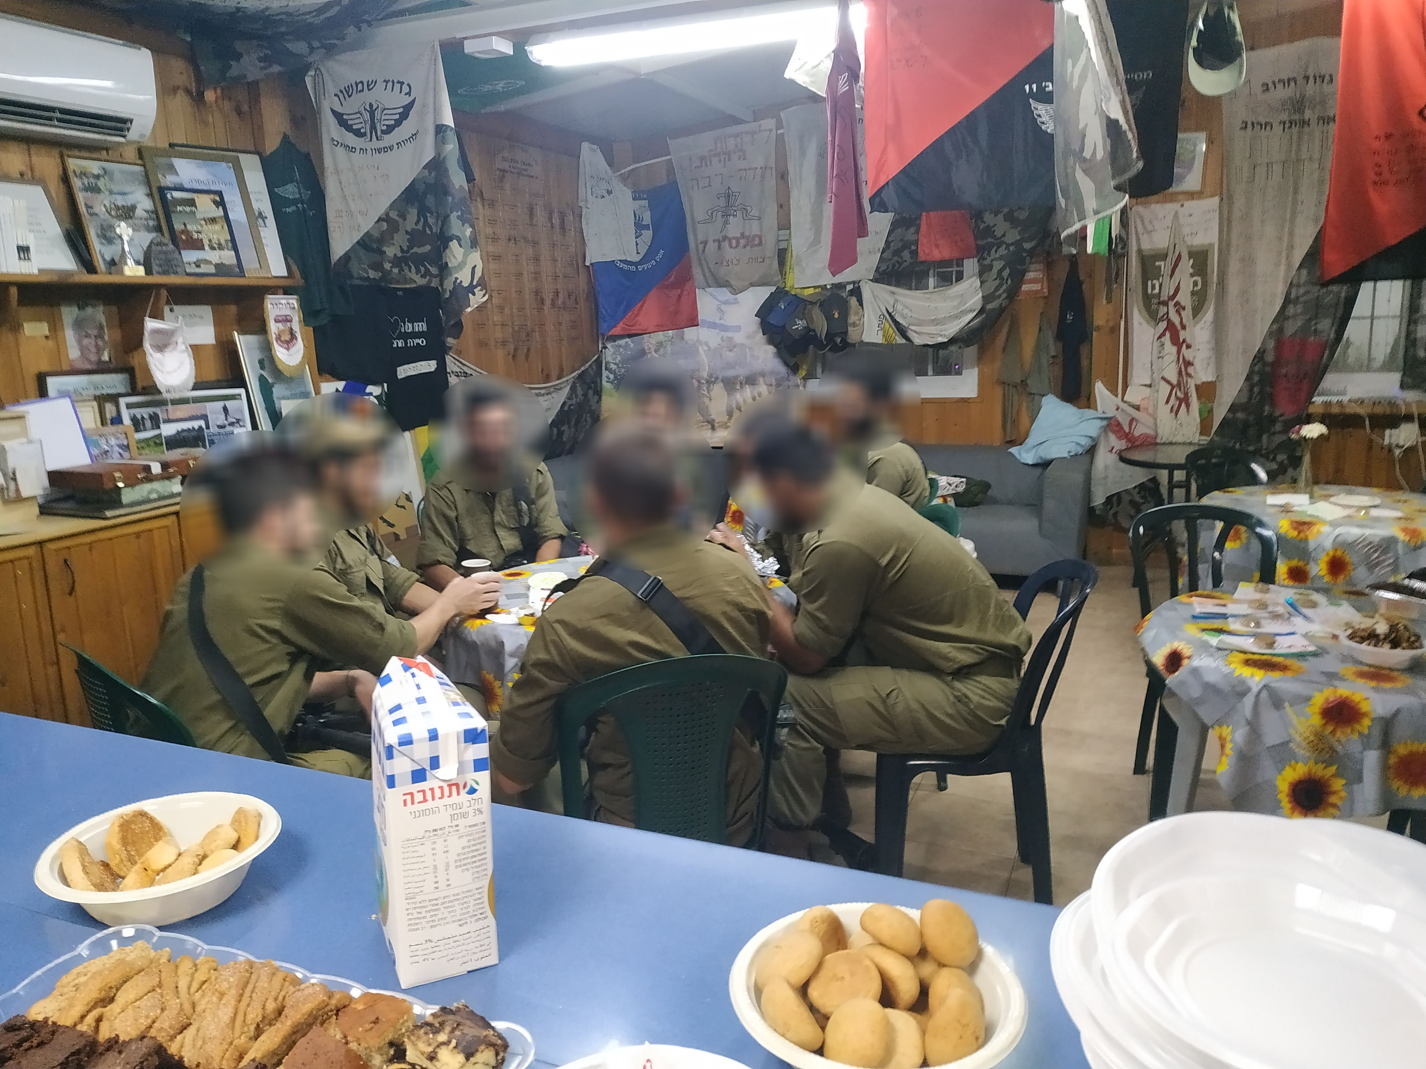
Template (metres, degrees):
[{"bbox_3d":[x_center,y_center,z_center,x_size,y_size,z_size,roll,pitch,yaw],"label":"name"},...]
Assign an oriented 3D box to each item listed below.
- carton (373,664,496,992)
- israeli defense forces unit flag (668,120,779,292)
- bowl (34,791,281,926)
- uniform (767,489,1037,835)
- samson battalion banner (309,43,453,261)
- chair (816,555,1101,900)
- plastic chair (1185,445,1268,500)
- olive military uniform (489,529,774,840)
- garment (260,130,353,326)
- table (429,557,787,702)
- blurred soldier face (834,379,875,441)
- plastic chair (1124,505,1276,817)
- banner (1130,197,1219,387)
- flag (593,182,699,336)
[{"bbox_3d":[-0.223,0.228,0.787,0.072,0.240,0.069,-7,13,-27],"label":"carton"},{"bbox_3d":[0.067,-1.879,5.643,0.760,0.980,0.060,5,13,29],"label":"israeli defense forces unit flag"},{"bbox_3d":[-0.466,0.285,0.848,0.183,0.046,0.183,-2,13,0],"label":"bowl"},{"bbox_3d":[0.445,0.290,2.312,0.600,0.830,0.480,1,11,8],"label":"uniform"},{"bbox_3d":[-1.144,-1.317,3.613,0.590,0.840,0.140,3,14,19],"label":"samson battalion banner"},{"bbox_3d":[0.603,0.497,2.333,0.510,0.830,0.440,1,11,8],"label":"chair"},{"bbox_3d":[2.331,0.034,4.561,0.450,0.830,0.520,3,12,20],"label":"plastic chair"},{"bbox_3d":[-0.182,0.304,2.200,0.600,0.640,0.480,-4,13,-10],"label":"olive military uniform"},{"bbox_3d":[-1.532,-1.139,3.710,0.110,0.720,0.540,3,14,19],"label":"garment"},{"bbox_3d":[-0.194,0.496,2.729,0.890,0.730,0.890,3,12,24],"label":"table"},{"bbox_3d":[0.492,-0.431,3.400,0.170,0.220,0.150,-6,13,-17],"label":"blurred soldier face"},{"bbox_3d":[1.490,0.394,2.904,0.460,0.850,0.530,3,14,21],"label":"plastic chair"},{"bbox_3d":[2.448,-1.285,5.242,0.460,1.000,0.040,3,14,19],"label":"banner"},{"bbox_3d":[-0.415,-1.710,6.082,0.760,0.960,0.060,5,13,26],"label":"flag"}]

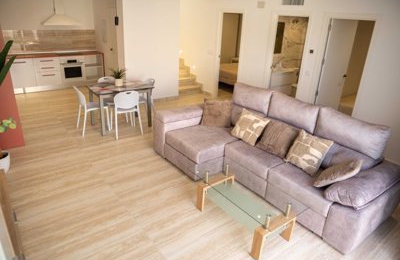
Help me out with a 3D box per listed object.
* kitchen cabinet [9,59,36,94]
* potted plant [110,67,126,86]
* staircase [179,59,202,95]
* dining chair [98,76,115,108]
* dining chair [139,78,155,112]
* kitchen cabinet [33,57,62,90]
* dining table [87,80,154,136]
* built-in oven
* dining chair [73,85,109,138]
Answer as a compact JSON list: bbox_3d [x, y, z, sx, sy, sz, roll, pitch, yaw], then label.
[{"bbox_3d":[-4.528,-1.385,6.728,0.598,0.867,0.568,-14,26,-36],"label":"kitchen cabinet"},{"bbox_3d":[-1.398,-0.915,4.580,0.264,0.294,0.264,-14,26,-36],"label":"potted plant"},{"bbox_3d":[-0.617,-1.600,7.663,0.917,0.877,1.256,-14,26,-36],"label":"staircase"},{"bbox_3d":[-1.638,-0.524,4.895,0.469,0.788,0.509,-14,26,-36],"label":"dining chair"},{"bbox_3d":[-1.121,-0.521,4.940,0.489,0.788,0.459,-14,26,-36],"label":"dining chair"},{"bbox_3d":[-4.056,-1.515,7.070,0.596,0.838,0.568,-14,26,-36],"label":"kitchen cabinet"},{"bbox_3d":[-1.400,-0.410,4.700,0.942,0.733,0.713,-14,26,-36],"label":"dining table"},{"bbox_3d":[-3.572,-1.715,7.387,0.614,0.638,0.558,-14,26,-36],"label":"built-in oven"},{"bbox_3d":[-1.828,-0.365,4.465,0.494,0.788,0.479,-14,26,-36],"label":"dining chair"}]

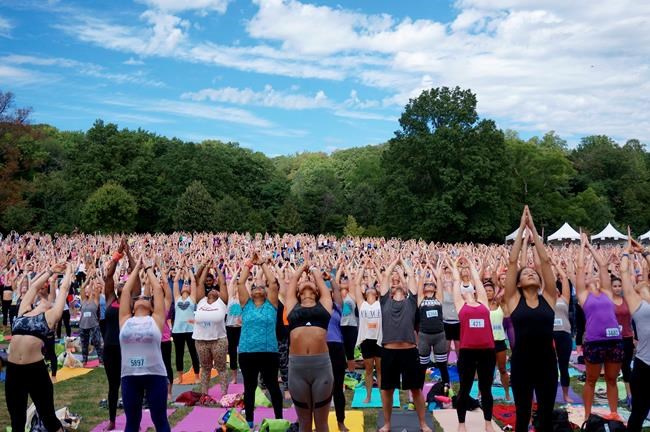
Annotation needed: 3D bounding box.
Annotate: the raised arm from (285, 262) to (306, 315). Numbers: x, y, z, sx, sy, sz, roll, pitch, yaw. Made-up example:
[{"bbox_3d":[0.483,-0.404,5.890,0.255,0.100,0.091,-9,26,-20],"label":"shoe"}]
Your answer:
[{"bbox_3d":[-0.257,0.632,6.600,0.190,0.450,0.200,0,-5,3],"label":"raised arm"}]

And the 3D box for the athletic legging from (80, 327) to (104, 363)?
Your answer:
[{"bbox_3d":[-5.094,2.816,16.600,0.500,0.780,0.300,0,-5,3],"label":"athletic legging"}]

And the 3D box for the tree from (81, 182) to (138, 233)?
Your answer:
[{"bbox_3d":[-27.023,-0.815,95.000,7.300,7.000,7.000,0,-3,0],"label":"tree"}]

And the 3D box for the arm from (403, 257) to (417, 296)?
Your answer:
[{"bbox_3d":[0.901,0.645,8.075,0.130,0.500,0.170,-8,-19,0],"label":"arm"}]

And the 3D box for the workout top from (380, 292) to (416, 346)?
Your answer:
[{"bbox_3d":[0.781,1.089,8.050,0.400,0.580,0.270,0,-16,3],"label":"workout top"}]

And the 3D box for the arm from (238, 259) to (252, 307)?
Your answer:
[{"bbox_3d":[-0.871,0.729,8.300,0.170,0.510,0.200,0,-5,3],"label":"arm"}]

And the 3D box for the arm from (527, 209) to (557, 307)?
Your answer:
[{"bbox_3d":[1.572,0.301,5.500,0.160,0.720,0.200,-13,-11,3],"label":"arm"}]

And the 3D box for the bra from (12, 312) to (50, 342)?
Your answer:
[{"bbox_3d":[-2.228,0.846,5.750,0.300,0.250,0.230,0,-20,-5],"label":"bra"}]

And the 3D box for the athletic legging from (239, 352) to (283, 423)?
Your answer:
[{"bbox_3d":[-0.698,1.856,8.200,0.470,0.760,0.290,0,-5,3],"label":"athletic legging"}]

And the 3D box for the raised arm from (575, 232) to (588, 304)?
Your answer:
[{"bbox_3d":[2.878,0.600,8.500,0.140,0.820,0.170,-1,-16,6],"label":"raised arm"}]

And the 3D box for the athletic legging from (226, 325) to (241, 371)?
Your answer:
[{"bbox_3d":[-1.421,2.100,12.100,0.320,0.740,0.270,0,-3,5],"label":"athletic legging"}]

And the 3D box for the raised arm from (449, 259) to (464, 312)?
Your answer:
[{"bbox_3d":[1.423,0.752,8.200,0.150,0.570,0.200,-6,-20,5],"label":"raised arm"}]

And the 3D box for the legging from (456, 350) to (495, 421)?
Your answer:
[{"bbox_3d":[1.620,1.812,8.100,0.420,0.790,0.290,0,-5,3],"label":"legging"}]

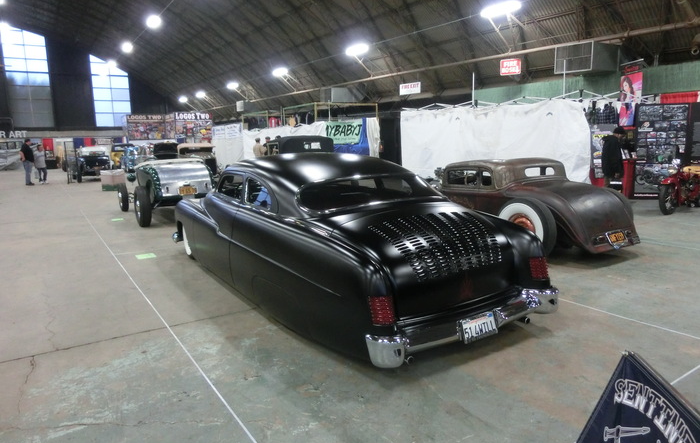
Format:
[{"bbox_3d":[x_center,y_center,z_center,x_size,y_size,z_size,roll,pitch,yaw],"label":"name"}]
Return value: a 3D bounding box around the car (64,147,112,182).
[{"bbox_3d":[-11.215,-2.549,21.201,1.580,1.420,3.900,-8,12,-32],"label":"car"}]

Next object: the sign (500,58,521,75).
[{"bbox_3d":[4.760,-4.597,14.393,0.600,0.500,0.050,3,11,23],"label":"sign"}]

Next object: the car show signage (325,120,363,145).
[{"bbox_3d":[-0.270,-3.695,20.147,1.830,0.930,0.040,-8,12,-32],"label":"car show signage"}]

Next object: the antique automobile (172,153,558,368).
[{"bbox_3d":[-0.466,-0.015,5.432,1.890,1.410,5.170,-7,11,-34],"label":"antique automobile"}]

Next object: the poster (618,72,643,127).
[{"bbox_3d":[6.867,-2.969,11.859,0.040,1.280,0.700,-4,10,-13],"label":"poster"}]

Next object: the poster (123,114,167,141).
[{"bbox_3d":[-10.929,-5.063,26.000,2.000,1.360,0.120,-7,11,-32],"label":"poster"}]

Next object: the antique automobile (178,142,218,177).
[{"bbox_3d":[-7.171,-2.677,21.312,1.640,1.460,4.000,-8,12,-32],"label":"antique automobile"}]

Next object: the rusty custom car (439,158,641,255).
[{"bbox_3d":[2.200,-0.346,7.358,1.780,1.220,4.100,-7,11,-30],"label":"rusty custom car"}]

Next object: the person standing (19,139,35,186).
[{"bbox_3d":[-12.732,-2.333,19.022,0.420,1.816,0.540,-5,10,-25],"label":"person standing"}]

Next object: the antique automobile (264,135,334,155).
[{"bbox_3d":[-1.495,-1.320,12.341,1.700,1.600,4.050,-8,12,-32],"label":"antique automobile"}]

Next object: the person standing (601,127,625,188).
[{"bbox_3d":[6.034,-1.319,11.148,0.420,1.680,0.500,-4,10,-17],"label":"person standing"}]

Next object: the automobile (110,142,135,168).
[{"bbox_3d":[-12.477,-3.463,26.505,1.600,1.570,4.000,-7,11,-32],"label":"automobile"}]

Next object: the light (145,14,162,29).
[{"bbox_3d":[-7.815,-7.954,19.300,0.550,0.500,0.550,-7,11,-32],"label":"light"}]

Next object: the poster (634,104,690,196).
[{"bbox_3d":[7.740,-1.721,12.061,1.200,2.380,0.050,1,10,9],"label":"poster"}]

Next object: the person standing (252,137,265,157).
[{"bbox_3d":[-3.854,-2.675,20.642,0.500,1.728,0.360,5,11,30],"label":"person standing"}]

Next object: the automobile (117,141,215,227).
[{"bbox_3d":[-3.940,-0.807,10.528,1.680,1.380,3.500,-7,11,-32],"label":"automobile"}]

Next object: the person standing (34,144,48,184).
[{"bbox_3d":[-12.596,-2.332,19.733,0.330,1.574,0.470,5,11,32],"label":"person standing"}]

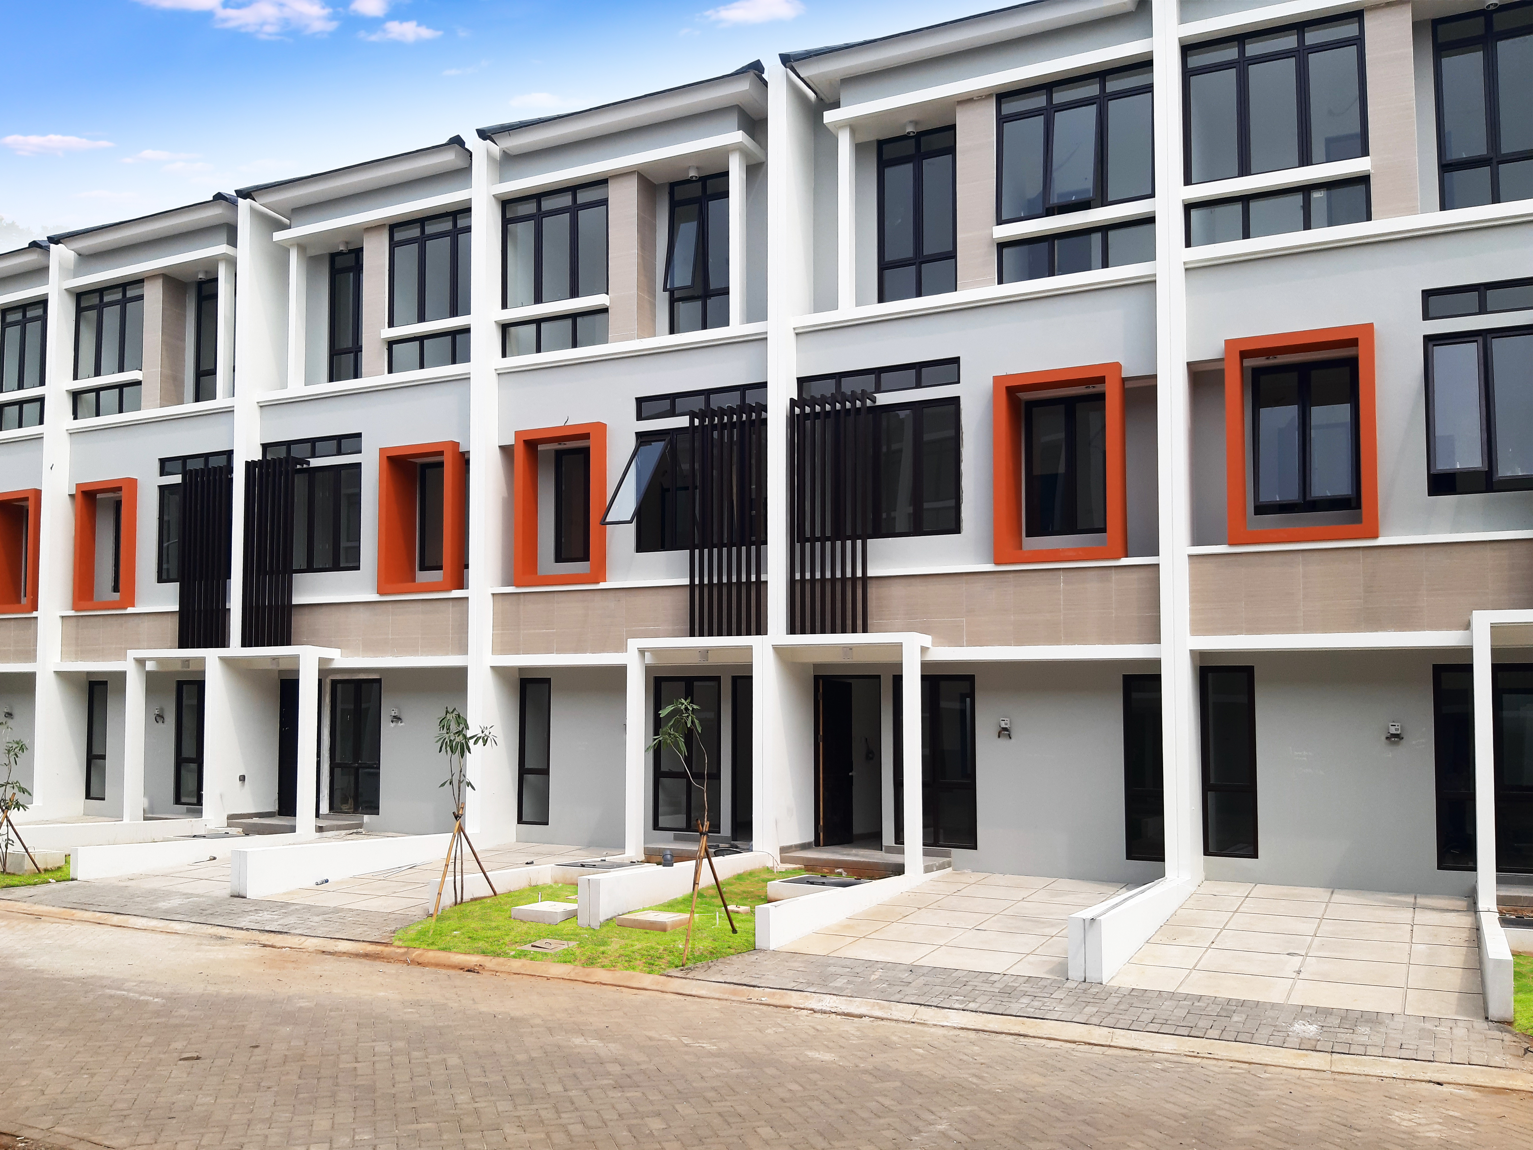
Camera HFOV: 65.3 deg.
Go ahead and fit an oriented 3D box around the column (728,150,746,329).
[{"bbox_3d":[-0.403,-4.571,16.486,0.163,2.489,0.207,-2,-4,26],"label":"column"}]

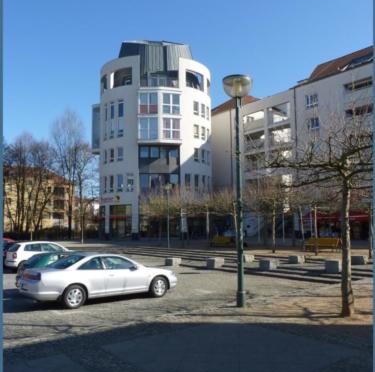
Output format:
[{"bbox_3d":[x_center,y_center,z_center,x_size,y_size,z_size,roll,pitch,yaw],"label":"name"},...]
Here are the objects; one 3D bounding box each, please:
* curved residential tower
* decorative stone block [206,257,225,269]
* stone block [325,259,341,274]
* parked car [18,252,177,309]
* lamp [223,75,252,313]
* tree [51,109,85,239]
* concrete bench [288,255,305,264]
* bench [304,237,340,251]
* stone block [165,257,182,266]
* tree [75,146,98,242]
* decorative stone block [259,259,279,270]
[{"bbox_3d":[-4.306,-5.407,51.108,15.200,24.000,15.200,0,-6,-8],"label":"curved residential tower"},{"bbox_3d":[1.526,4.149,20.986,0.640,0.440,0.640,5,-9,-36],"label":"decorative stone block"},{"bbox_3d":[5.914,3.214,15.539,0.550,0.480,0.550,5,-8,-41],"label":"stone block"},{"bbox_3d":[-2.438,2.711,11.795,4.740,1.400,1.790,4,-7,-37],"label":"parked car"},{"bbox_3d":[1.428,0.041,10.680,0.800,6.370,0.800,0,-6,0],"label":"lamp"},{"bbox_3d":[-17.620,-1.966,57.500,5.200,19.300,5.200,0,-6,0],"label":"tree"},{"bbox_3d":[5.058,3.434,18.049,0.560,0.420,0.560,-5,-7,42],"label":"concrete bench"},{"bbox_3d":[8.006,3.514,22.957,0.650,0.820,1.950,5,-8,-41],"label":"bench"},{"bbox_3d":[-0.781,4.144,21.295,0.570,0.400,0.570,5,-8,-41],"label":"stone block"},{"bbox_3d":[-10.611,0.667,40.131,2.400,10.100,2.400,0,-6,0],"label":"tree"},{"bbox_3d":[3.625,3.514,17.327,0.560,0.450,0.560,5,-8,-41],"label":"decorative stone block"}]

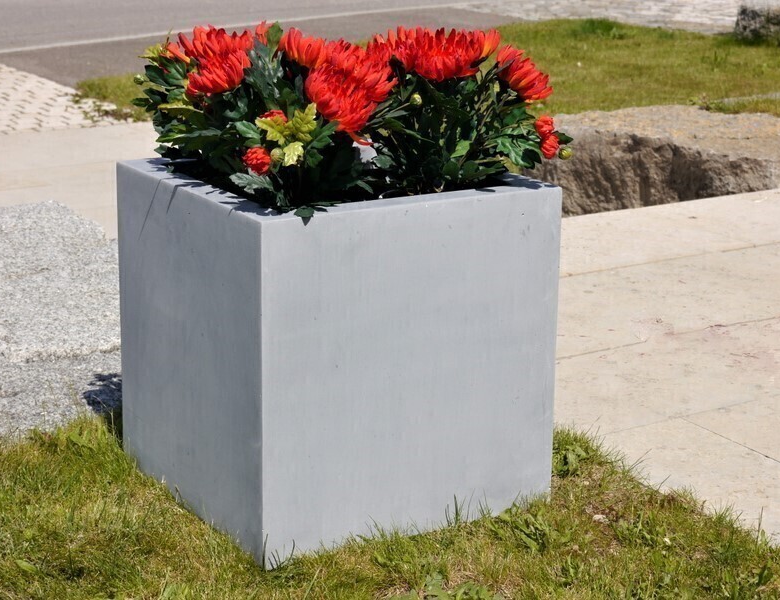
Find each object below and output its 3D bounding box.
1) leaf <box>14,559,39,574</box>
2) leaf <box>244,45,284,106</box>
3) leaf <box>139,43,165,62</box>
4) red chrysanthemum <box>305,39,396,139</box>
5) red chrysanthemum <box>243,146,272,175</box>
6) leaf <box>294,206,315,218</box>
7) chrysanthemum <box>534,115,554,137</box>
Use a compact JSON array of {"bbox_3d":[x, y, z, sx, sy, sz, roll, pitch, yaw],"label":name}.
[{"bbox_3d":[-0.512,0.376,2.540,0.036,0.019,0.026,-3,16,-12],"label":"leaf"},{"bbox_3d":[-0.185,-0.331,2.660,0.060,0.092,0.035,-1,16,-4],"label":"leaf"},{"bbox_3d":[-0.365,-0.379,2.760,0.042,0.031,0.030,4,16,12],"label":"leaf"},{"bbox_3d":[-0.057,-0.307,2.620,0.135,0.138,0.110,0,16,-1],"label":"red chrysanthemum"},{"bbox_3d":[-0.187,-0.197,2.540,0.043,0.041,0.040,2,16,5],"label":"red chrysanthemum"},{"bbox_3d":[-0.119,-0.122,2.510,0.026,0.005,0.020,13,39,22],"label":"leaf"},{"bbox_3d":[0.235,-0.264,2.740,0.031,0.036,0.032,-1,16,-5],"label":"chrysanthemum"}]

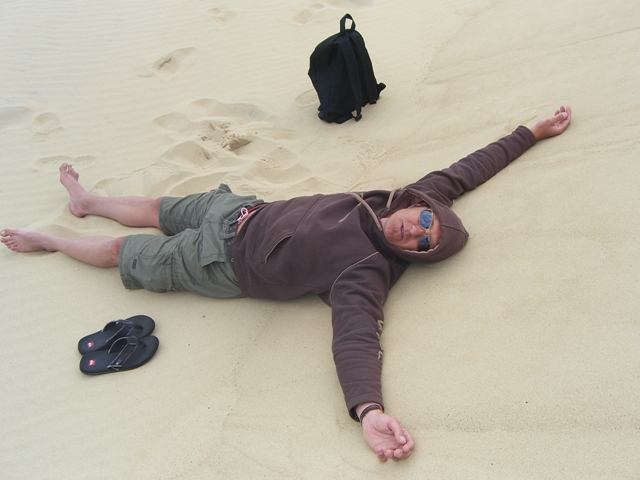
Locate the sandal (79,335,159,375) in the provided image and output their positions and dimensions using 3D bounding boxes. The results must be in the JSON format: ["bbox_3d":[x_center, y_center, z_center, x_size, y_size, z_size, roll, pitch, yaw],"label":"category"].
[{"bbox_3d":[-0.672,0.383,2.361,0.285,0.060,0.110,-15,41,8],"label":"sandal"}]

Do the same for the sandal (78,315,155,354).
[{"bbox_3d":[-0.702,0.327,2.434,0.285,0.060,0.110,-17,41,7],"label":"sandal"}]

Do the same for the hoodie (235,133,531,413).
[{"bbox_3d":[0.165,-0.021,2.271,0.880,0.260,1.200,2,46,26],"label":"hoodie"}]

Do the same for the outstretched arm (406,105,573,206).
[{"bbox_3d":[0.592,-0.293,2.461,0.690,0.130,0.140,-31,41,-10],"label":"outstretched arm"}]

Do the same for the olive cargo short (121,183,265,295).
[{"bbox_3d":[-0.446,-0.034,2.582,0.580,0.220,0.480,2,46,26],"label":"olive cargo short"}]

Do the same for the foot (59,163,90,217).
[{"bbox_3d":[-1.069,-0.230,3.058,0.110,0.245,0.095,-5,18,28],"label":"foot"}]

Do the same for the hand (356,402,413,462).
[{"bbox_3d":[0.168,0.497,1.836,0.100,0.080,0.160,-28,41,-7],"label":"hand"}]

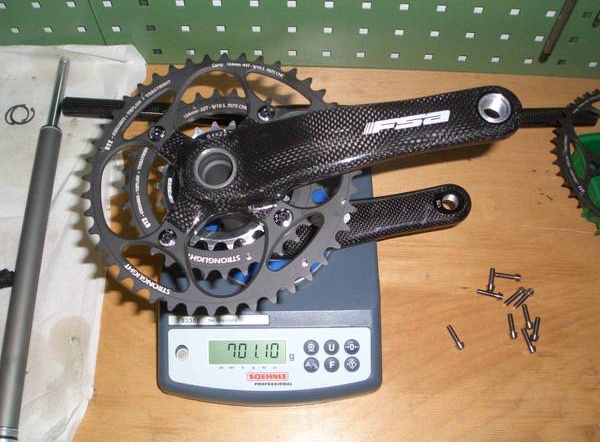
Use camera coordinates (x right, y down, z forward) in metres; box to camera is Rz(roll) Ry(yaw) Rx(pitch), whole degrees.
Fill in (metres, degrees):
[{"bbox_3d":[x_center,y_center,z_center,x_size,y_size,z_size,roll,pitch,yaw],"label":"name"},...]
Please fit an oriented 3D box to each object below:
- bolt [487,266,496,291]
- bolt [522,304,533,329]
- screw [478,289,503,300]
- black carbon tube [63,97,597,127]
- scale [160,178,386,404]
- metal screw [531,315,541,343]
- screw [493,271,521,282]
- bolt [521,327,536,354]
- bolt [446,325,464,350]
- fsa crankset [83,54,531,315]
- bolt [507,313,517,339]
[{"bbox_3d":[0.184,0.057,0.602,0.007,0.007,0.025,12,63,5],"label":"bolt"},{"bbox_3d":[0.212,0.089,0.582,0.007,0.007,0.025,-4,61,-2],"label":"bolt"},{"bbox_3d":[0.181,0.070,0.595,0.025,0.007,0.007,12,66,9],"label":"screw"},{"bbox_3d":[0.032,-0.115,0.661,0.570,0.025,0.029,1,65,1],"label":"black carbon tube"},{"bbox_3d":[-0.027,0.050,0.567,0.199,0.070,0.226,0,65,0],"label":"scale"},{"bbox_3d":[0.220,0.101,0.581,0.007,0.007,0.025,18,63,8],"label":"metal screw"},{"bbox_3d":[0.201,0.053,0.603,0.025,0.007,0.007,7,65,6],"label":"screw"},{"bbox_3d":[0.211,0.110,0.576,0.007,0.007,0.025,-14,63,-6],"label":"bolt"},{"bbox_3d":[0.143,0.107,0.574,0.007,0.007,0.025,-20,63,-9],"label":"bolt"},{"bbox_3d":[0.001,-0.020,0.455,0.284,0.180,0.183,-10,71,0],"label":"fsa crankset"},{"bbox_3d":[0.197,0.098,0.578,0.007,0.007,0.025,-1,61,0],"label":"bolt"}]

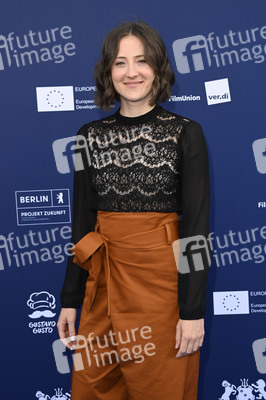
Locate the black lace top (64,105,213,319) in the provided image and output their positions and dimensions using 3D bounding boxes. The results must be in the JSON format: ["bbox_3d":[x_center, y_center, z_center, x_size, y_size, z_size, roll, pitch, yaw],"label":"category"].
[{"bbox_3d":[0.000,0.051,2.022,0.482,0.685,0.270,-2,6,12],"label":"black lace top"}]

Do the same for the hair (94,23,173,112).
[{"bbox_3d":[0.004,-0.413,1.980,0.243,0.266,0.225,-4,6,2],"label":"hair"}]

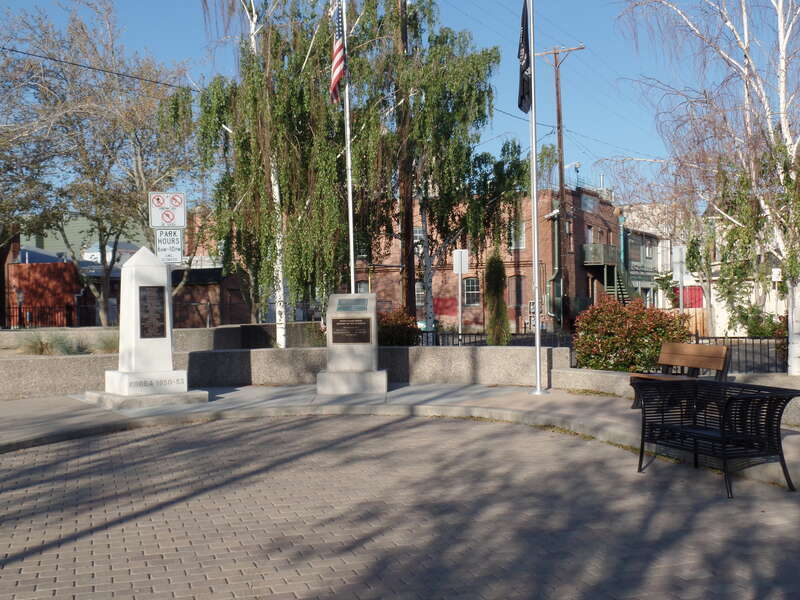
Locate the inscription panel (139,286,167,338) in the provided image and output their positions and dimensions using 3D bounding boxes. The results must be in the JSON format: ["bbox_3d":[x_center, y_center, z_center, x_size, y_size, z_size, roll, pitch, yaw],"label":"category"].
[{"bbox_3d":[-3.650,0.185,14.350,0.395,0.760,0.040,-1,-2,-33],"label":"inscription panel"}]

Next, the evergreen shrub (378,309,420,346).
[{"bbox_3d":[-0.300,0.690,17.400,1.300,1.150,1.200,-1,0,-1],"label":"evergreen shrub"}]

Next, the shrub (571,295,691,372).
[{"bbox_3d":[3.620,0.580,15.100,1.720,1.250,1.450,-1,0,14],"label":"shrub"}]

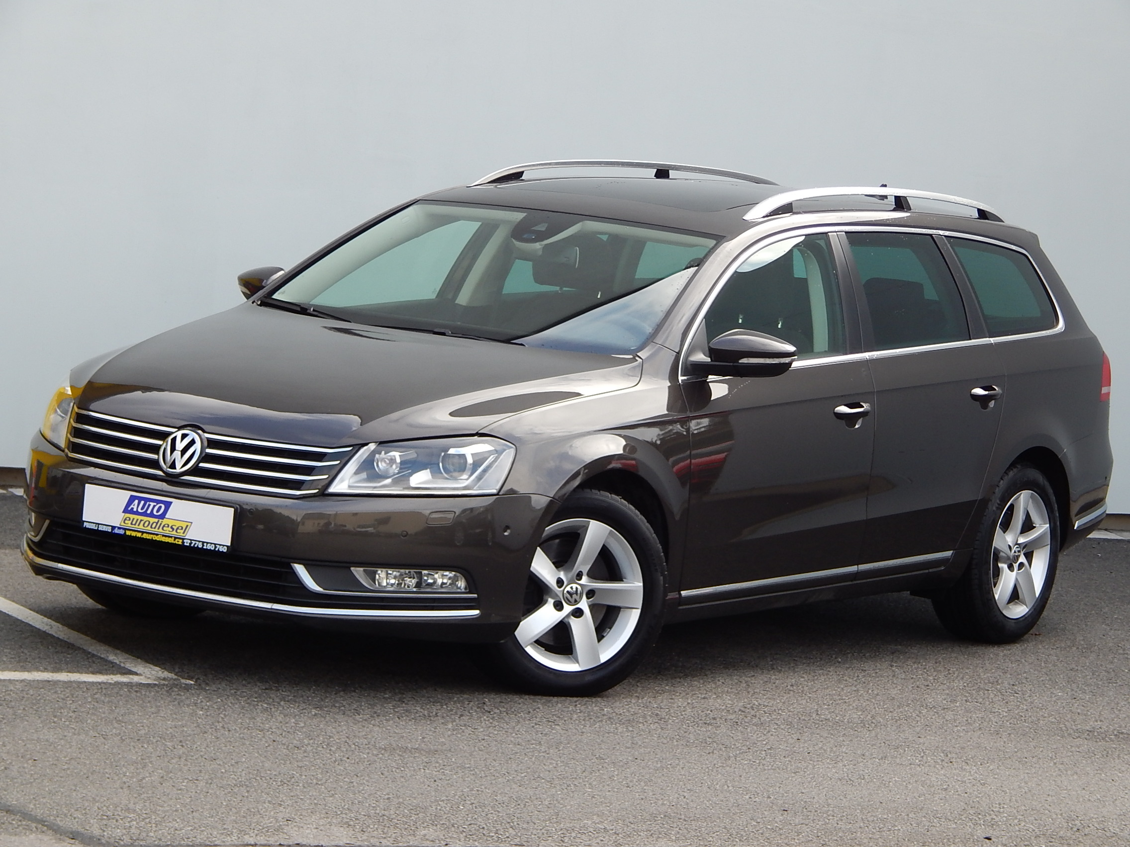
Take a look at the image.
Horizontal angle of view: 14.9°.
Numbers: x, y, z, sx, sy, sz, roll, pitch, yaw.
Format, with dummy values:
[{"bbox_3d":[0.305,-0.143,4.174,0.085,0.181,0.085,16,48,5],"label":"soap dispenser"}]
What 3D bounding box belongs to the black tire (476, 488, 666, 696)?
[{"bbox_3d":[-0.016,0.475,12.320,0.625,0.625,0.215,3,5,-30],"label":"black tire"}]

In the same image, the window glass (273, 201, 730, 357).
[{"bbox_3d":[-0.220,-0.469,13.268,1.380,0.100,0.830,8,34,32],"label":"window glass"}]

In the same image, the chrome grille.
[{"bbox_3d":[-1.038,0.082,12.090,1.000,0.145,0.150,8,-3,32],"label":"chrome grille"}]

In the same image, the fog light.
[{"bbox_3d":[-0.414,0.434,11.727,0.270,0.070,0.190,9,6,32],"label":"fog light"}]

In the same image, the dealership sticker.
[{"bbox_3d":[-1.126,0.267,11.991,0.525,0.128,0.020,8,4,32],"label":"dealership sticker"}]

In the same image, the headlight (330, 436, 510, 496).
[{"bbox_3d":[-0.390,0.123,11.841,0.390,0.190,0.360,9,6,32],"label":"headlight"}]

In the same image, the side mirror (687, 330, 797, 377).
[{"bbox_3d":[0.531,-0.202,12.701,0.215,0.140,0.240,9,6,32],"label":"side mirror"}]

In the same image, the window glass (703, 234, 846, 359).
[{"bbox_3d":[0.628,-0.390,13.187,0.050,0.410,0.950,-17,-8,32],"label":"window glass"}]

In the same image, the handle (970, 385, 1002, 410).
[{"bbox_3d":[1.389,-0.086,14.240,0.050,0.070,0.220,8,5,32],"label":"handle"}]

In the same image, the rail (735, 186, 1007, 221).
[{"bbox_3d":[1.054,-0.720,14.220,0.065,0.125,1.900,8,5,30],"label":"rail"}]

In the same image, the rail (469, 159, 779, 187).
[{"bbox_3d":[0.250,-0.837,14.850,0.055,0.125,1.980,8,6,34],"label":"rail"}]

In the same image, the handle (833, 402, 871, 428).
[{"bbox_3d":[0.897,-0.025,13.469,0.050,0.070,0.235,8,5,32],"label":"handle"}]

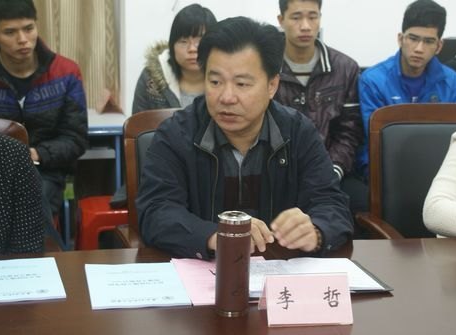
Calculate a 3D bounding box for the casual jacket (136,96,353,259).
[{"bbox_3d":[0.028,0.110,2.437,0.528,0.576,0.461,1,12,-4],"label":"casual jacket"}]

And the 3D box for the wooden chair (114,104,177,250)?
[{"bbox_3d":[-0.011,0.392,2.585,0.576,1.022,0.595,-1,12,-14],"label":"wooden chair"}]

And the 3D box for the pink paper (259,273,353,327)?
[{"bbox_3d":[0.159,0.259,1.884,0.171,0.091,0.098,-1,12,-10],"label":"pink paper"}]

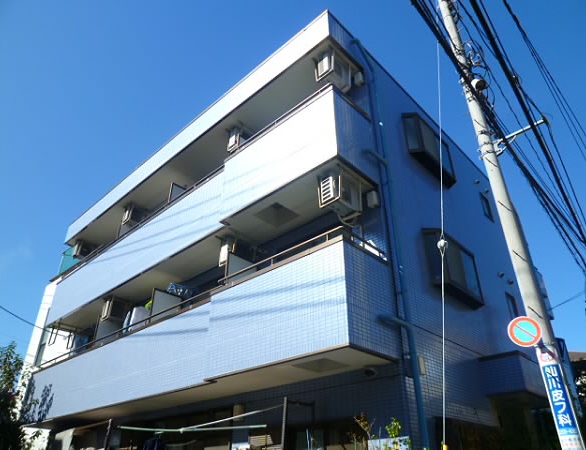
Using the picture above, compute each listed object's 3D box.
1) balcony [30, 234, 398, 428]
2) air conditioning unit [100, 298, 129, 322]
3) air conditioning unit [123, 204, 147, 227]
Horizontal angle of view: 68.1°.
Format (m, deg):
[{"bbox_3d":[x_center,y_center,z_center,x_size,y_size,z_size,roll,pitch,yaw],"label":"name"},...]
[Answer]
[{"bbox_3d":[-3.168,3.061,9.269,11.690,1.505,1.140,-26,-39,36],"label":"balcony"},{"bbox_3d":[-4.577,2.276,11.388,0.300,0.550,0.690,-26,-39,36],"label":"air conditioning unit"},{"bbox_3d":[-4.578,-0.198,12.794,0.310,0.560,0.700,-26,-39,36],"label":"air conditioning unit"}]

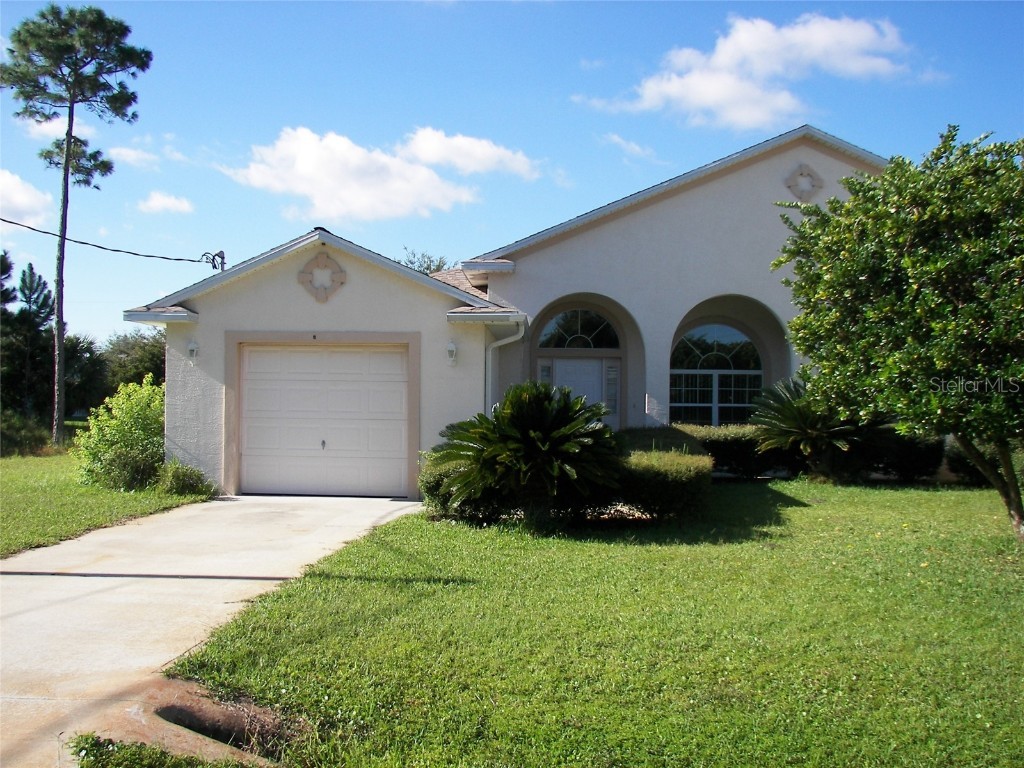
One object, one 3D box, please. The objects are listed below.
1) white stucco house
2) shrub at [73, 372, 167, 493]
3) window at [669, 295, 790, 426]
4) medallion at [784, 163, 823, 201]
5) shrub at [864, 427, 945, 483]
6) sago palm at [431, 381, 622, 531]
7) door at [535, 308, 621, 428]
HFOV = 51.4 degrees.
[{"bbox_3d":[3.449,-1.496,21.283,16.300,6.280,15.000,1,0,4],"label":"white stucco house"},{"bbox_3d":[-5.662,0.689,15.600,1.400,1.680,1.400,1,0,4],"label":"shrub"},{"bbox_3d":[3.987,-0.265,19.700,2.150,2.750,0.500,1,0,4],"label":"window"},{"bbox_3d":[5.252,-3.606,19.100,0.710,0.710,0.070,1,0,4],"label":"medallion"},{"bbox_3d":[6.654,1.203,18.100,1.450,0.950,1.000,1,0,4],"label":"shrub"},{"bbox_3d":[0.180,0.812,12.400,2.100,1.700,1.900,1,0,4],"label":"sago palm"},{"bbox_3d":[1.274,0.026,20.400,1.650,2.980,0.200,1,0,4],"label":"door"}]

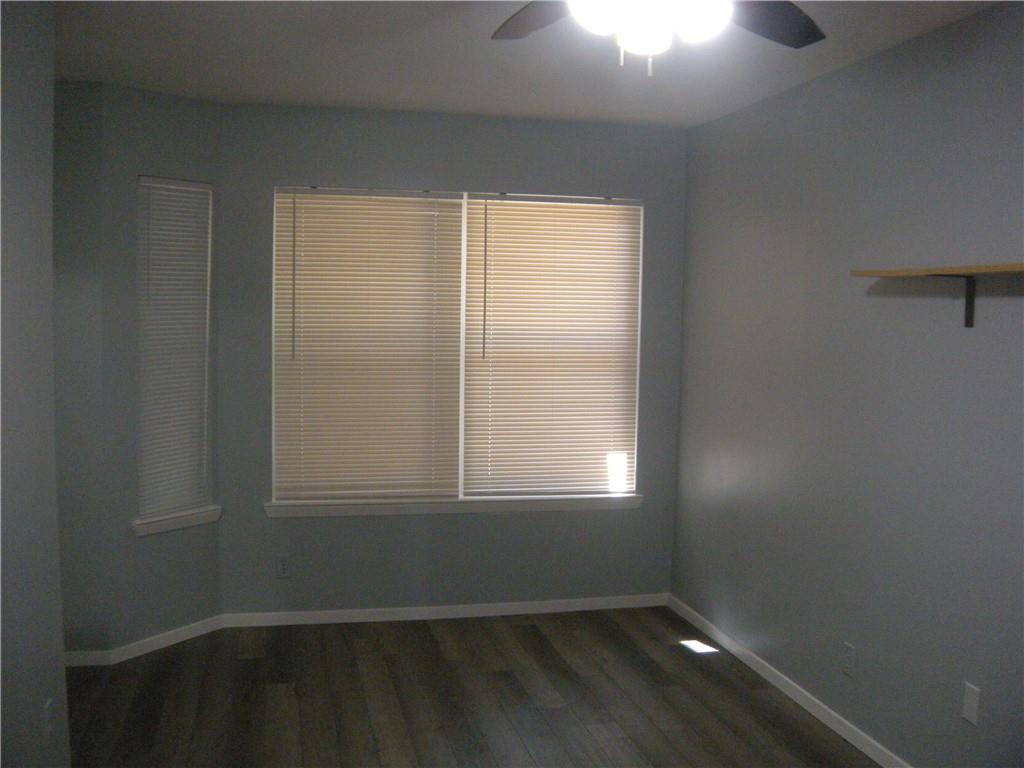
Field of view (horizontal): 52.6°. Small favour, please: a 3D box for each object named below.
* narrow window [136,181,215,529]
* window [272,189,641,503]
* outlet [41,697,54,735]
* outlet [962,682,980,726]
[{"bbox_3d":[-1.487,-0.170,4.561,0.050,1.460,0.415,4,5,32],"label":"narrow window"},{"bbox_3d":[-0.240,-0.187,5.031,1.795,1.460,0.050,0,5,-13],"label":"window"},{"bbox_3d":[-1.333,0.966,2.975,0.010,0.115,0.071,0,5,-10],"label":"outlet"},{"bbox_3d":[1.349,0.943,3.044,0.010,0.115,0.071,0,5,-13],"label":"outlet"}]

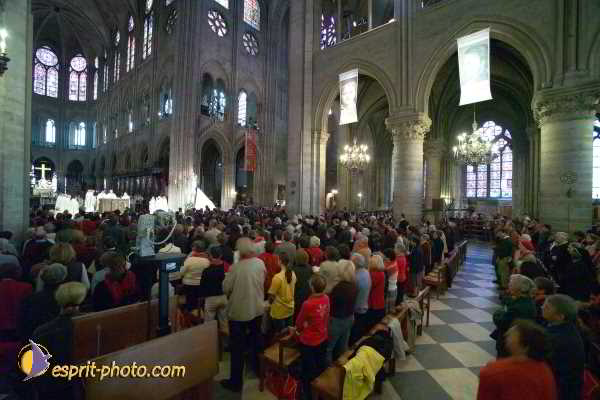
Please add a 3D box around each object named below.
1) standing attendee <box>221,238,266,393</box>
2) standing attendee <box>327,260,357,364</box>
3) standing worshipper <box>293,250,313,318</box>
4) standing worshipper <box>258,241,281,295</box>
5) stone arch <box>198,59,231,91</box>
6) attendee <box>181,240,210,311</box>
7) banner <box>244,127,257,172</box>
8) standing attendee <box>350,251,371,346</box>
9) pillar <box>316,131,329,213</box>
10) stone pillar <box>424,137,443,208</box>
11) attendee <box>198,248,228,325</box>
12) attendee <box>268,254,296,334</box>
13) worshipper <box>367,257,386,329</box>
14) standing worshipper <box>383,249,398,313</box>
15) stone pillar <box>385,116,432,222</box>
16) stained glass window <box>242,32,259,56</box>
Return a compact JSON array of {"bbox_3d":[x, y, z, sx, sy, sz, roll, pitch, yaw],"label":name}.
[{"bbox_3d":[-0.661,1.318,2.880,0.490,1.750,0.350,1,0,-40],"label":"standing attendee"},{"bbox_3d":[0.490,1.460,2.920,0.310,1.560,0.460,1,0,39],"label":"standing attendee"},{"bbox_3d":[0.032,1.431,3.400,0.440,1.530,0.340,1,0,-44],"label":"standing worshipper"},{"bbox_3d":[-0.509,1.456,4.052,0.340,1.600,0.480,1,0,43],"label":"standing worshipper"},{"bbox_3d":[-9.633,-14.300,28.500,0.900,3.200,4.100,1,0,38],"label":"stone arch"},{"bbox_3d":[-1.577,1.390,3.750,0.340,1.550,0.440,1,0,44],"label":"attendee"},{"bbox_3d":[-6.140,-6.200,31.000,0.100,5.600,1.800,1,0,39],"label":"banner"},{"bbox_3d":[0.770,1.465,3.180,0.290,1.590,0.440,1,0,39],"label":"standing attendee"},{"bbox_3d":[1.347,-1.048,15.400,0.700,6.468,0.700,1,0,0],"label":"pillar"},{"bbox_3d":[8.880,-0.830,16.500,1.150,6.400,1.150,1,0,38],"label":"stone pillar"},{"bbox_3d":[-1.184,1.424,3.402,0.360,1.610,0.480,1,0,44],"label":"attendee"},{"bbox_3d":[-0.251,1.463,3.302,0.330,1.540,0.430,1,0,44],"label":"attendee"},{"bbox_3d":[1.025,1.502,3.352,0.340,1.530,0.460,1,0,42],"label":"worshipper"},{"bbox_3d":[1.460,1.510,4.100,0.300,1.530,0.460,1,0,39],"label":"standing worshipper"},{"bbox_3d":[5.296,-1.057,12.350,1.750,6.581,1.750,1,0,38],"label":"stone pillar"},{"bbox_3d":[-6.278,-19.842,31.900,0.300,2.700,2.650,1,0,38],"label":"stained glass window"}]

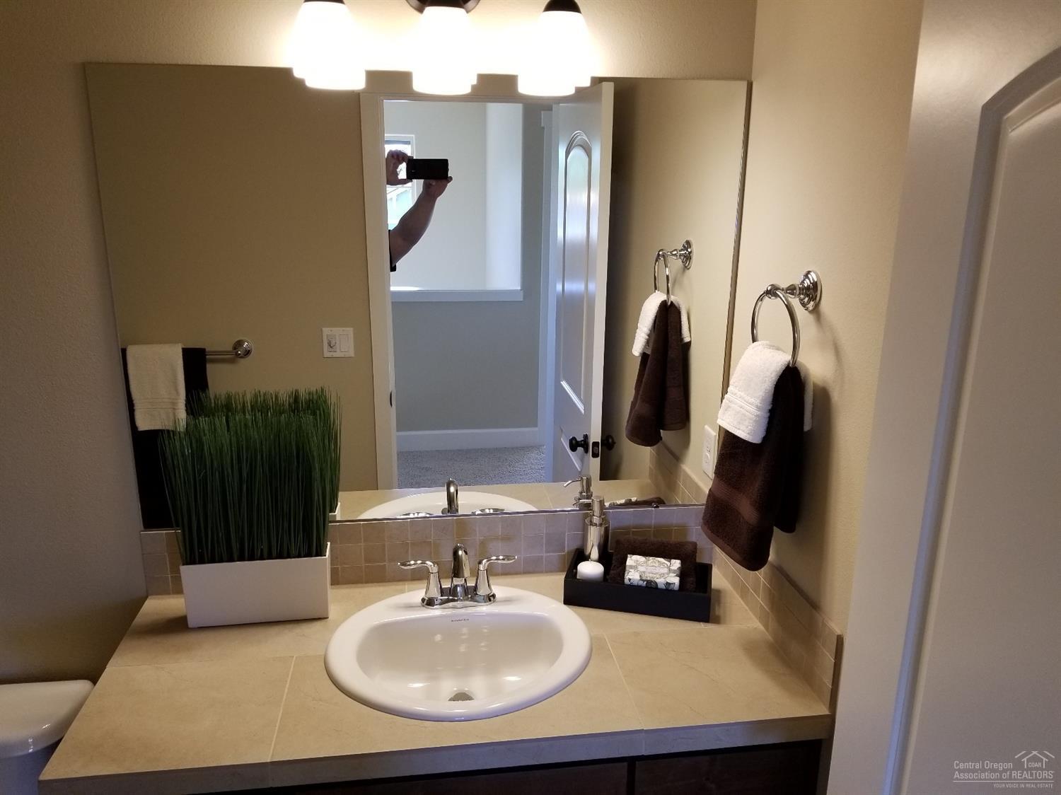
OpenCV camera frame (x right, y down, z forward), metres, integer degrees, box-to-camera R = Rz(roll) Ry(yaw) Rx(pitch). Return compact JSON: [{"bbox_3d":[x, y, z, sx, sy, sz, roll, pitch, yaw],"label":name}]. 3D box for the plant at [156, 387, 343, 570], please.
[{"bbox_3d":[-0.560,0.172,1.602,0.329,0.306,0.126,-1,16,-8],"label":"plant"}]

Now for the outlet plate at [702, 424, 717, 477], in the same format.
[{"bbox_3d":[0.436,0.131,1.938,0.007,0.115,0.073,-1,16,-8],"label":"outlet plate"}]

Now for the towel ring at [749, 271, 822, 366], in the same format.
[{"bbox_3d":[0.457,-0.129,1.419,0.083,0.193,0.166,-1,16,-8],"label":"towel ring"}]

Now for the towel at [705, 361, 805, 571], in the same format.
[{"bbox_3d":[0.432,0.115,1.496,0.120,0.372,0.198,-1,16,-8],"label":"towel"}]

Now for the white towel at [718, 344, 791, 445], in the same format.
[{"bbox_3d":[0.407,-0.012,1.439,0.079,0.187,0.140,-1,16,-8],"label":"white towel"}]

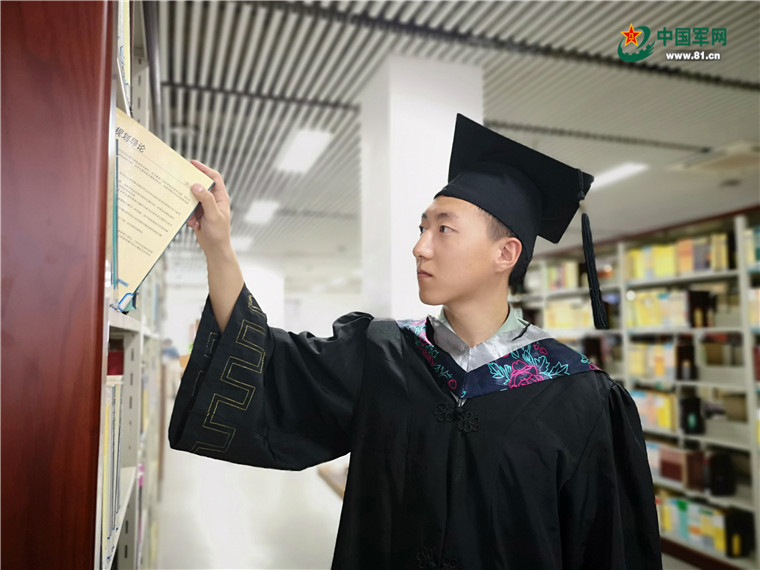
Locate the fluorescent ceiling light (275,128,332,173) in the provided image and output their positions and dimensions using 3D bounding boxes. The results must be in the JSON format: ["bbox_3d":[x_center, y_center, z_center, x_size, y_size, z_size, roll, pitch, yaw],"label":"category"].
[{"bbox_3d":[-0.682,-1.195,5.264,0.300,0.080,1.200,2,-5,-19],"label":"fluorescent ceiling light"}]

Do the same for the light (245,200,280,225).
[{"bbox_3d":[-1.557,-0.974,7.754,0.300,0.080,1.200,2,-5,-19],"label":"light"}]

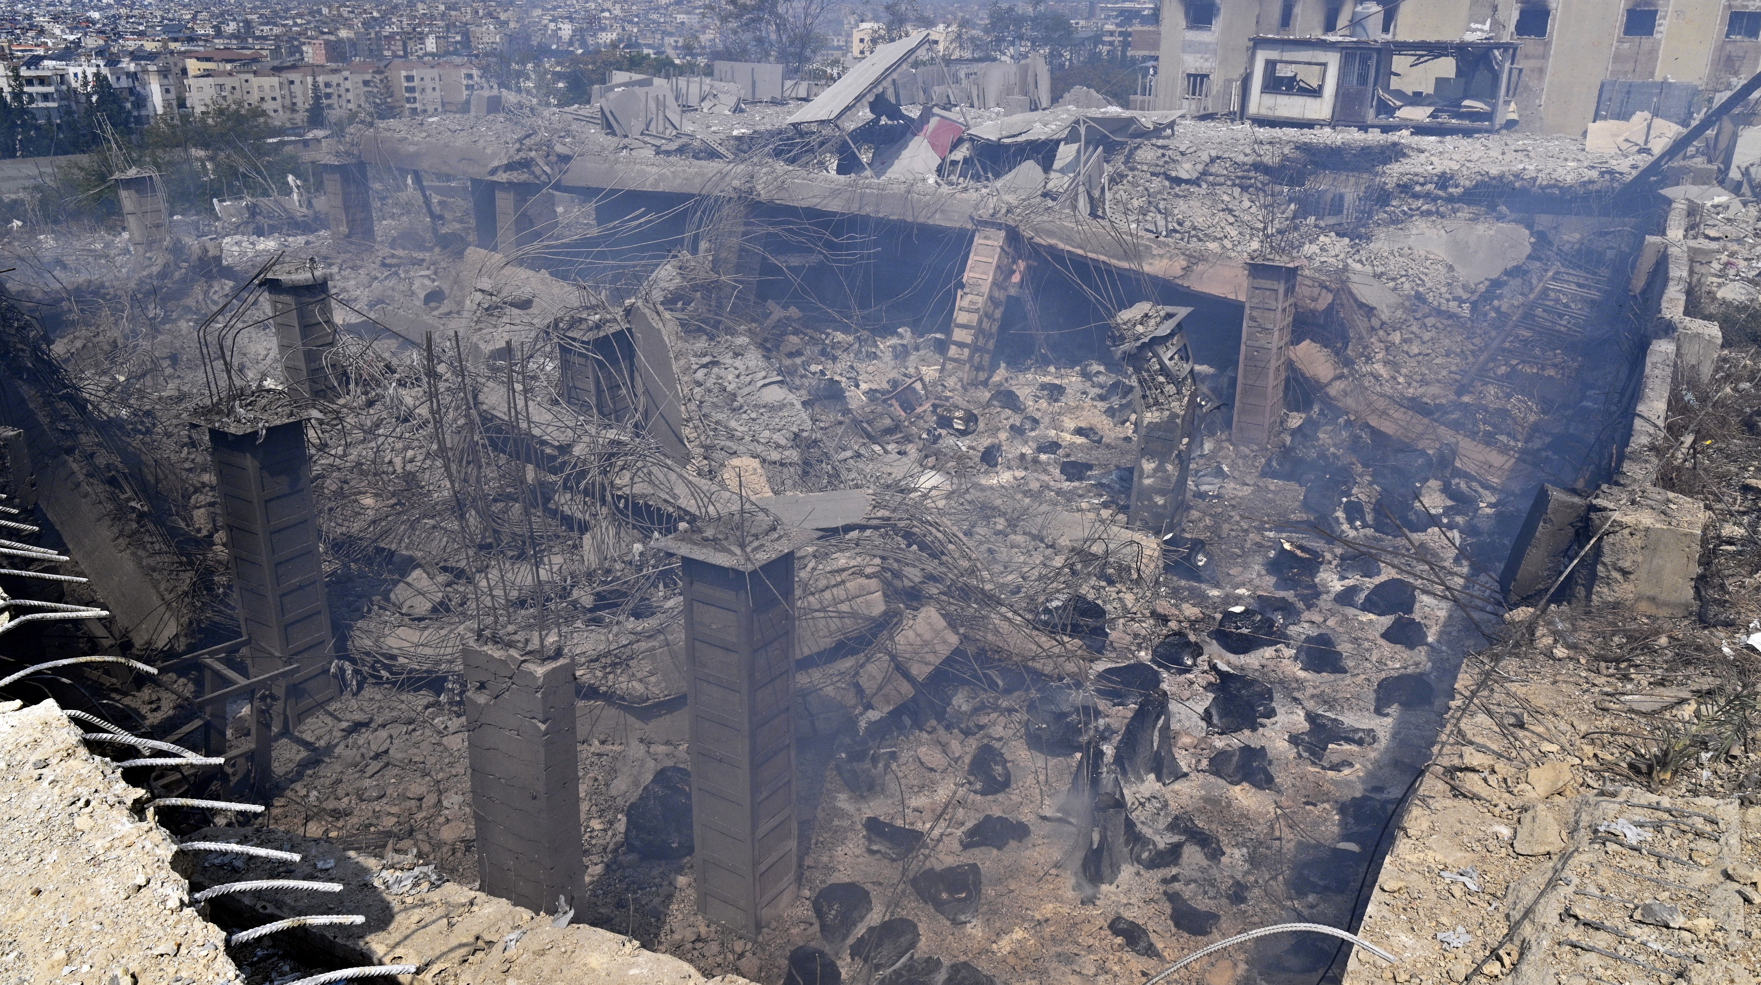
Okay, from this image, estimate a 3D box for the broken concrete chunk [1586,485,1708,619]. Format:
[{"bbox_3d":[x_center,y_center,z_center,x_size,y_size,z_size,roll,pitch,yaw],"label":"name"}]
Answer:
[{"bbox_3d":[4.189,0.335,7.185,0.520,0.500,0.500,11,23,26],"label":"broken concrete chunk"}]

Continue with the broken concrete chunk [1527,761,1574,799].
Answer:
[{"bbox_3d":[1.863,0.805,3.670,0.120,0.070,0.105,13,23,29],"label":"broken concrete chunk"}]

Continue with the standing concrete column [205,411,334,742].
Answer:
[{"bbox_3d":[-6.534,0.858,14.288,0.632,3.352,0.685,12,22,29],"label":"standing concrete column"}]

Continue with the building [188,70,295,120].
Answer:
[{"bbox_3d":[-175.283,-108.257,362.000,26.000,14.500,13.000,-7,21,-19],"label":"building"}]

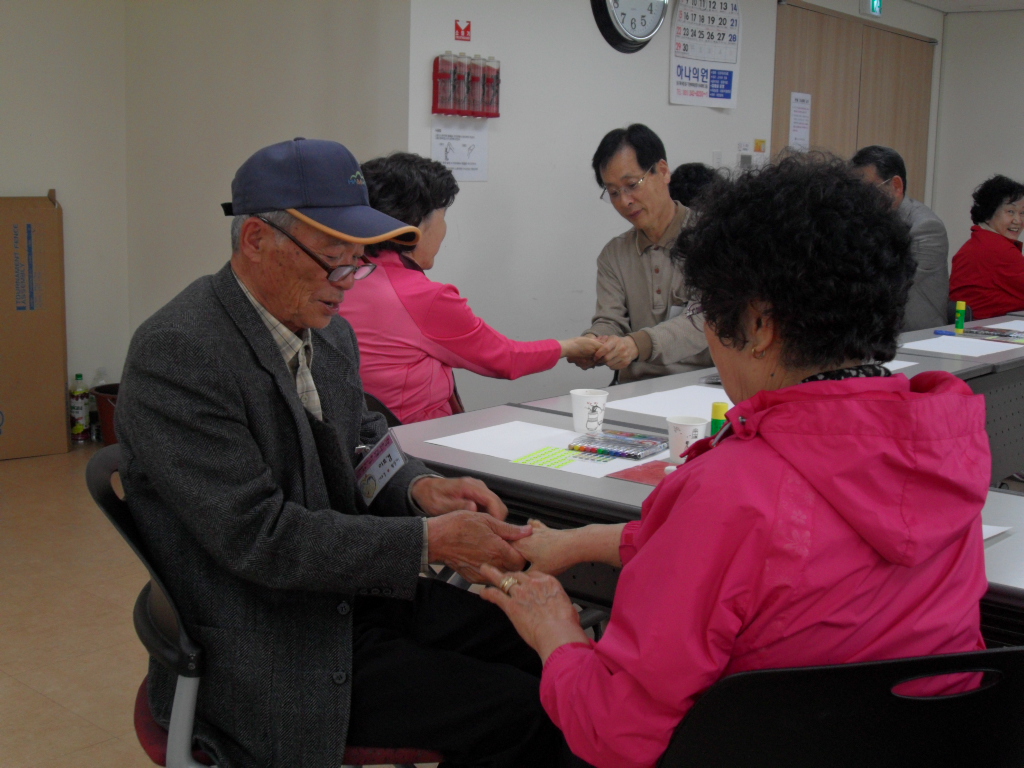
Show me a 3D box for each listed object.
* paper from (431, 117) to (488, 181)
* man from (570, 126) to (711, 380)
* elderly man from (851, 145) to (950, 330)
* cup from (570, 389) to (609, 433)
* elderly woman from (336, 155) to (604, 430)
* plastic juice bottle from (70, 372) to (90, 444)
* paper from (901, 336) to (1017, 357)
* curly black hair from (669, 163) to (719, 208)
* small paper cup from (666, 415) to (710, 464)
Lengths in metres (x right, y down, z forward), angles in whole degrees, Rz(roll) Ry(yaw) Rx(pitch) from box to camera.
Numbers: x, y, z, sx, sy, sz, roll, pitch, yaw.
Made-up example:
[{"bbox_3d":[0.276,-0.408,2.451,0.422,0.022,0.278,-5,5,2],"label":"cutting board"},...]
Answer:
[{"bbox_3d":[-0.194,-0.882,4.506,0.004,0.210,0.295,9,13,41],"label":"paper"},{"bbox_3d":[0.279,-0.005,3.162,0.500,1.340,0.720,8,12,37],"label":"man"},{"bbox_3d":[1.312,-0.195,4.397,0.500,1.340,0.700,9,13,41],"label":"elderly man"},{"bbox_3d":[0.149,0.052,2.274,0.073,0.077,0.073,2,10,4],"label":"cup"},{"bbox_3d":[-0.111,0.095,2.796,0.750,1.250,0.480,-7,12,-40],"label":"elderly woman"},{"bbox_3d":[-1.970,0.104,5.377,0.090,0.315,0.090,-3,10,-20],"label":"plastic juice bottle"},{"bbox_3d":[1.380,-0.116,3.632,0.260,0.003,0.380,9,13,41],"label":"paper"},{"bbox_3d":[0.603,-0.646,3.950,0.200,0.200,0.210,9,13,41],"label":"curly black hair"},{"bbox_3d":[0.303,0.096,2.026,0.073,0.077,0.073,2,10,9],"label":"small paper cup"}]

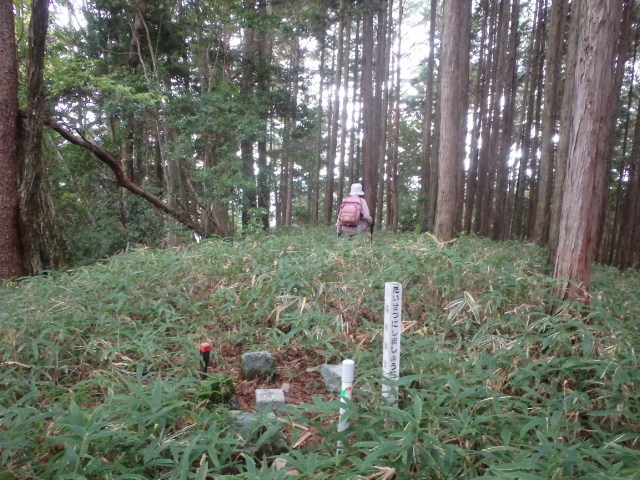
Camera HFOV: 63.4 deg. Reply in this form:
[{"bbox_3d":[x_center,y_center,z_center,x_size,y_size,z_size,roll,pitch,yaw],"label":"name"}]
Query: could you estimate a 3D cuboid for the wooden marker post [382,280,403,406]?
[{"bbox_3d":[0.401,0.581,2.839,0.071,0.690,0.071,-1,7,-21],"label":"wooden marker post"}]

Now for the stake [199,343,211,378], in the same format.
[{"bbox_3d":[-0.703,0.743,3.166,0.052,0.230,0.052,7,9,39],"label":"stake"}]

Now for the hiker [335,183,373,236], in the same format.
[{"bbox_3d":[0.578,-0.162,8.592,0.580,1.560,0.500,4,7,17],"label":"hiker"}]

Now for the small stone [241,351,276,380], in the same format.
[{"bbox_3d":[-0.383,0.779,3.200,0.200,0.150,0.140,2,7,0],"label":"small stone"}]

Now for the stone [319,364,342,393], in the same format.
[{"bbox_3d":[0.075,0.827,3.090,0.160,0.140,0.130,4,7,14],"label":"stone"}]

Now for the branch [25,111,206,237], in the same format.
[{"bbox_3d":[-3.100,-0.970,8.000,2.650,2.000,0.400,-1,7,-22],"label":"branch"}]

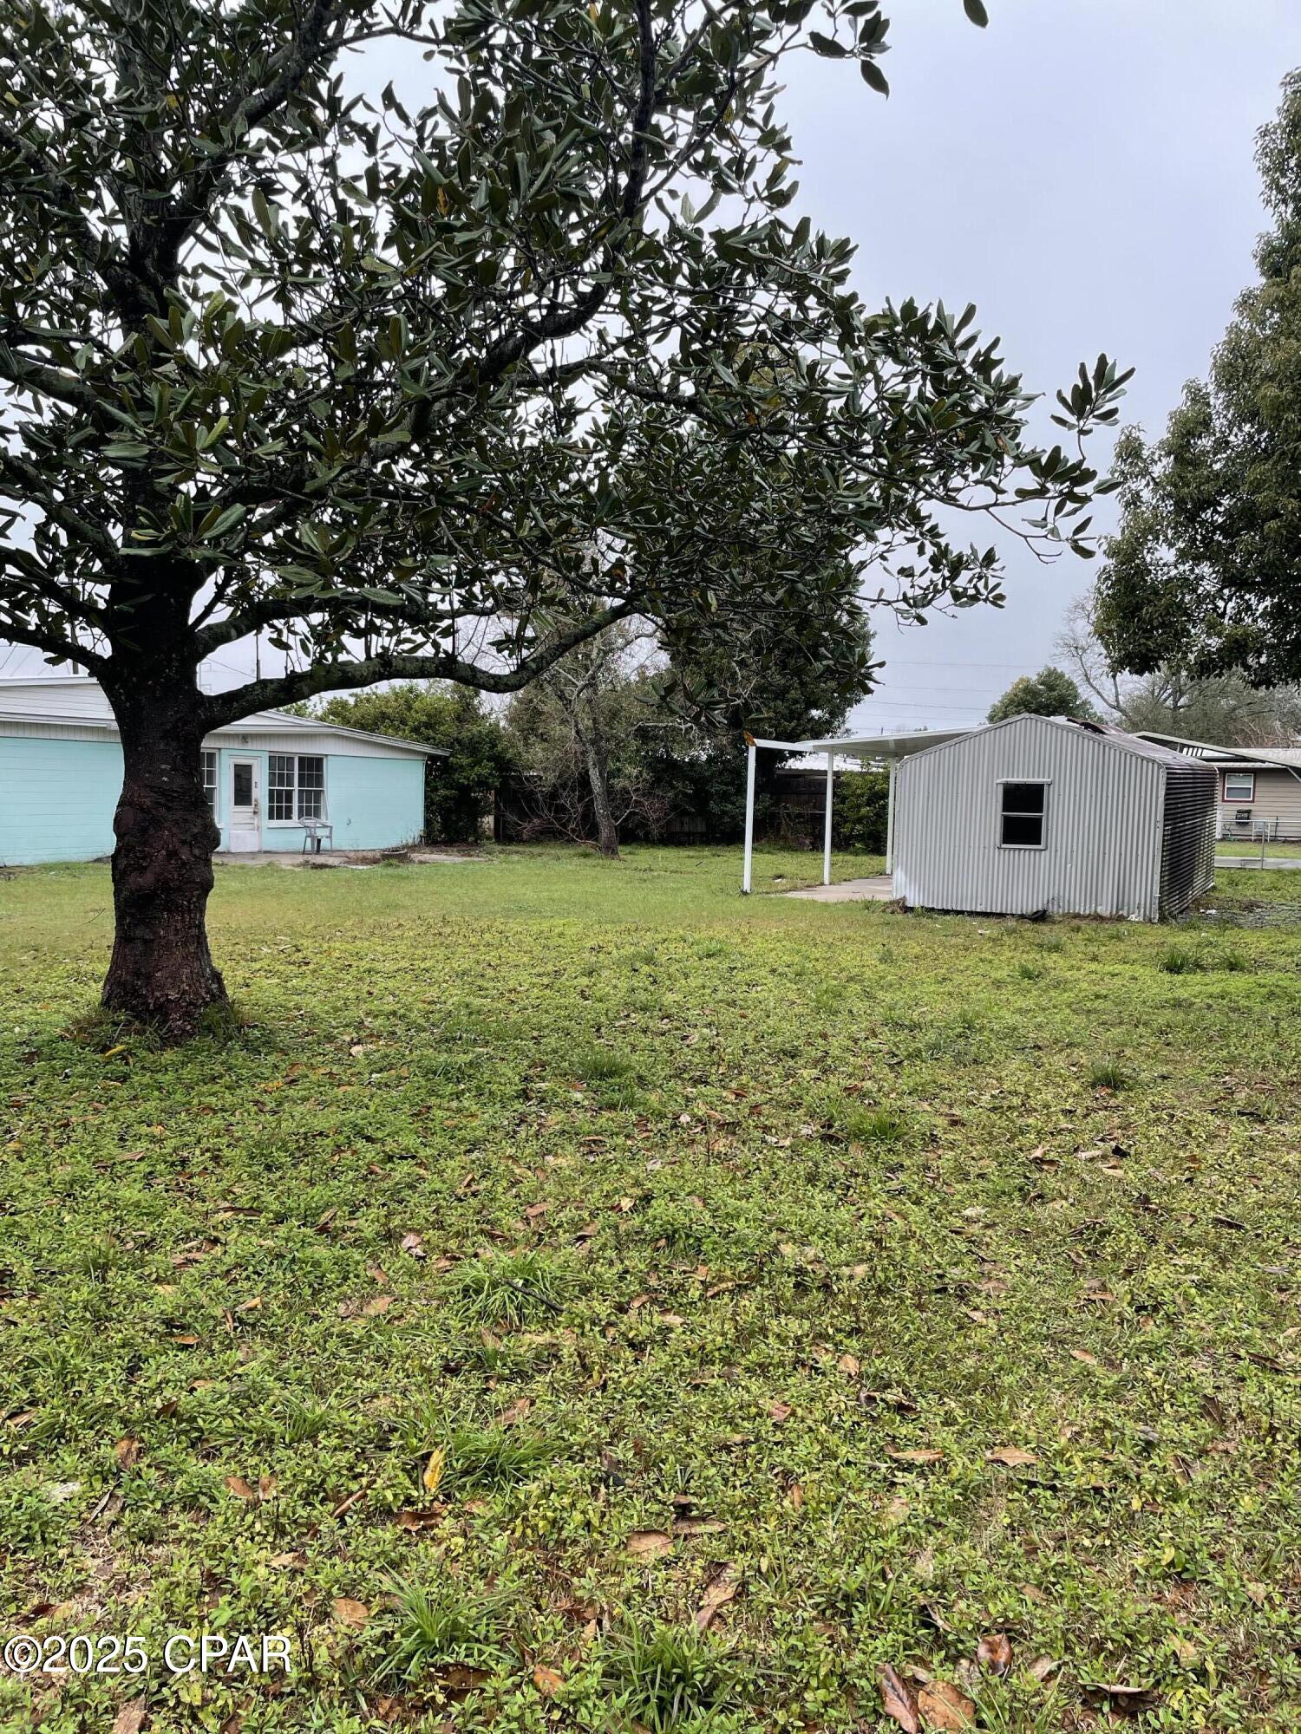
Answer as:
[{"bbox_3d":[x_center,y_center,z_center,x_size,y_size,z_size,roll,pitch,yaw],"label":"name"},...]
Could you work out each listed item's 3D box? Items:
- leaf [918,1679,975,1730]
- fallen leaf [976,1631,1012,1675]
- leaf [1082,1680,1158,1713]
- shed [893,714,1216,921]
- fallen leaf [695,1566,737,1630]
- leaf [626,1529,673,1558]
[{"bbox_3d":[0.516,1.459,2.271,0.088,0.030,0.110,-1,5,-24],"label":"leaf"},{"bbox_3d":[0.636,1.452,2.409,0.066,0.035,0.085,3,4,21],"label":"fallen leaf"},{"bbox_3d":[0.826,1.463,2.300,0.125,0.045,0.050,3,4,20],"label":"leaf"},{"bbox_3d":[6.735,-0.927,20.664,3.520,2.670,7.300,4,5,28],"label":"shed"},{"bbox_3d":[0.129,1.431,2.546,0.067,0.035,0.156,3,4,18],"label":"fallen leaf"},{"bbox_3d":[-0.001,1.415,2.725,0.099,0.030,0.061,0,4,-19],"label":"leaf"}]

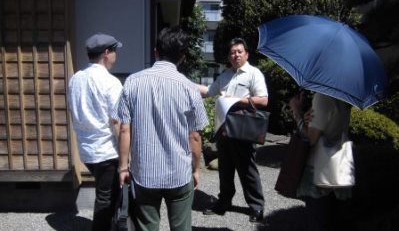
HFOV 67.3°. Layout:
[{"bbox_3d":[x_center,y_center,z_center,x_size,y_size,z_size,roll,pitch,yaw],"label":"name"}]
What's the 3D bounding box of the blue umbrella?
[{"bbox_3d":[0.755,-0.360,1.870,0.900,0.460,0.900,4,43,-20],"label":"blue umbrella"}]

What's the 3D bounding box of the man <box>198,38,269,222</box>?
[{"bbox_3d":[0.310,0.150,2.840,0.720,1.710,0.500,2,6,21],"label":"man"}]

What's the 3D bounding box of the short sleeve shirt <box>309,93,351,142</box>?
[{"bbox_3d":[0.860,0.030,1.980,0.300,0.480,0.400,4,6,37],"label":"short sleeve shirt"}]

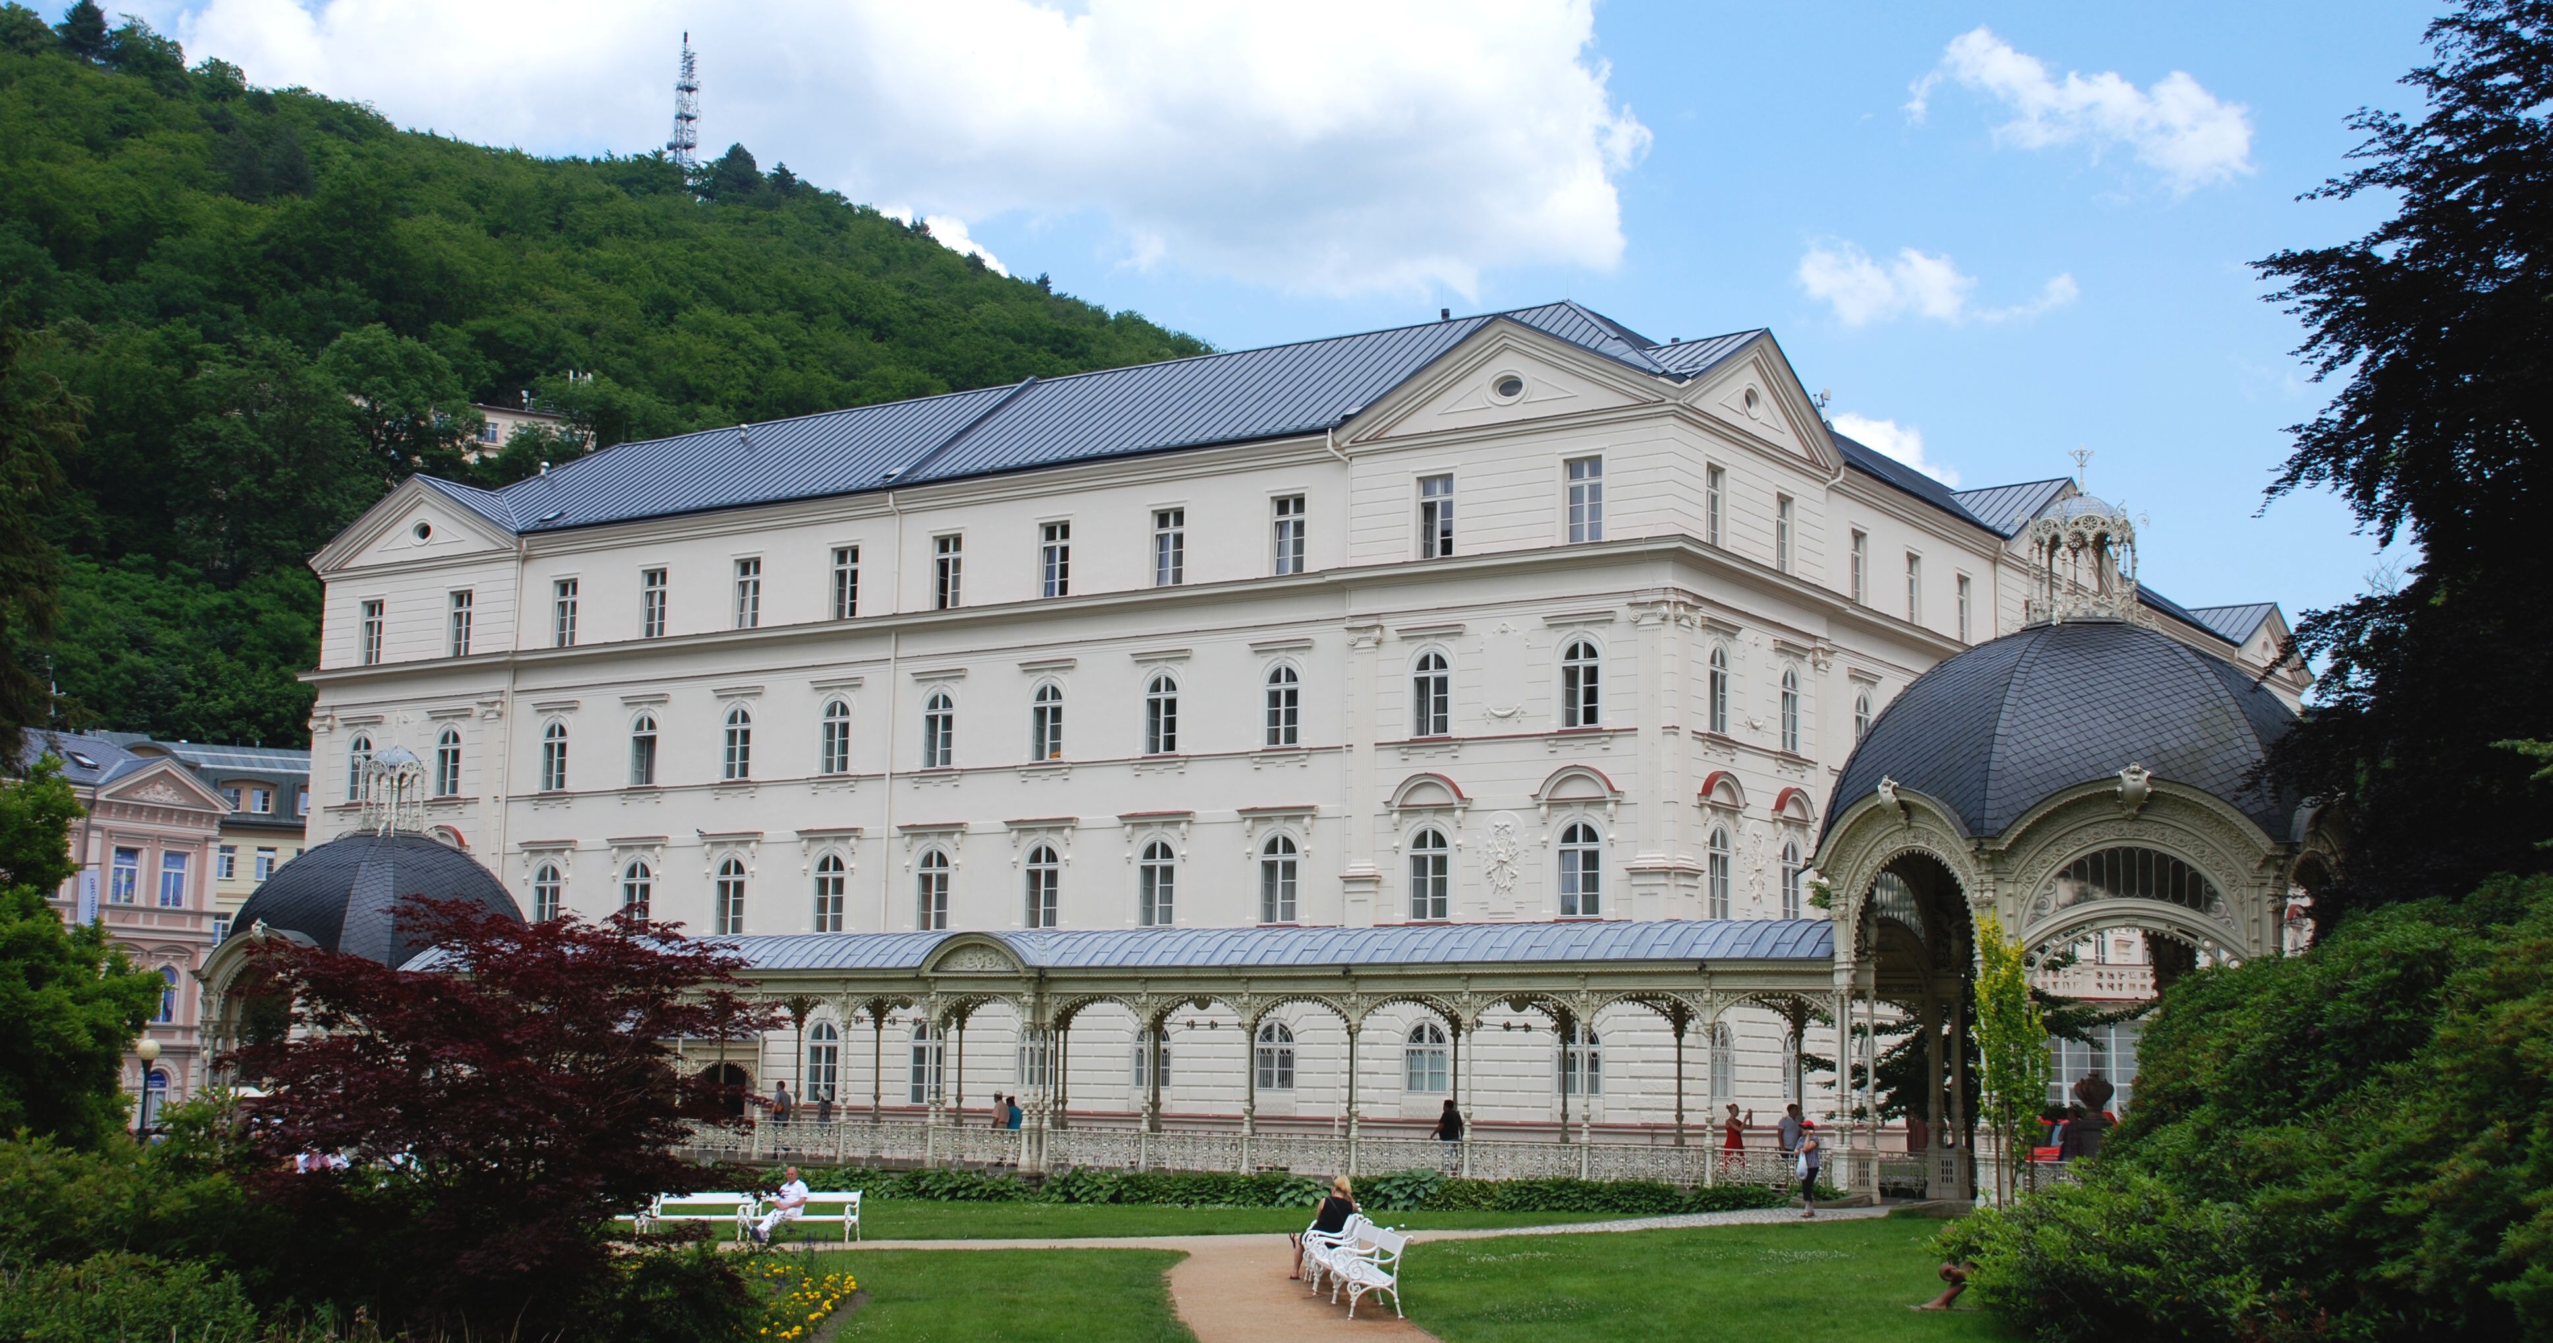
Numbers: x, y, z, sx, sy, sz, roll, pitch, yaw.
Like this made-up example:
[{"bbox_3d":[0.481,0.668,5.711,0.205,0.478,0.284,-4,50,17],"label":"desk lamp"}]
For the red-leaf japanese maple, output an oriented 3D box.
[{"bbox_3d":[-5.810,3.429,22.300,4.100,3.500,4.000,1,-8,0],"label":"red-leaf japanese maple"}]

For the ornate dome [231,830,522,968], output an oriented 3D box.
[{"bbox_3d":[-24.408,6.228,81.000,8.200,3.900,8.200,-4,-10,33],"label":"ornate dome"}]

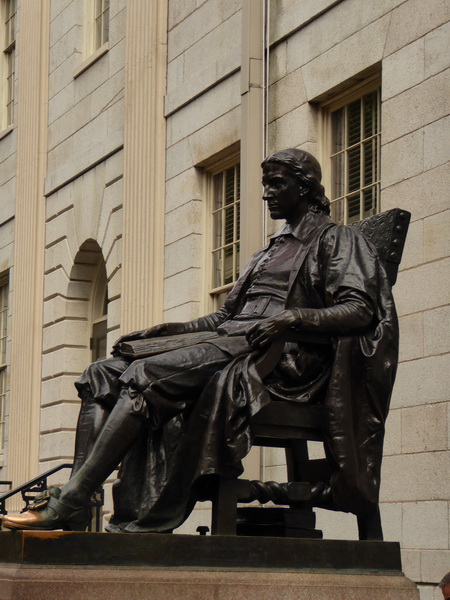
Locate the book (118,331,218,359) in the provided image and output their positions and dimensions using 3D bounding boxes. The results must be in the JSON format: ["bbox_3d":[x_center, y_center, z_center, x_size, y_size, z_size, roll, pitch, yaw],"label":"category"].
[{"bbox_3d":[-0.246,0.187,7.546,0.415,0.055,0.260,-10,4,-18],"label":"book"}]

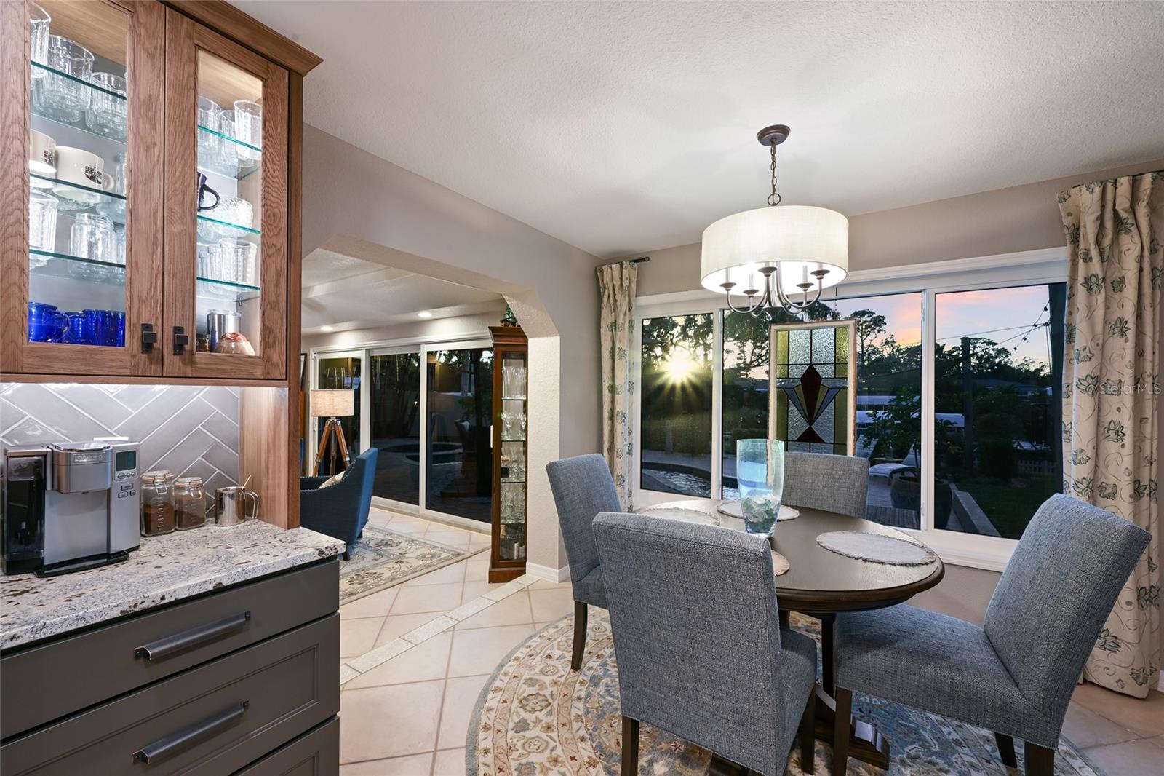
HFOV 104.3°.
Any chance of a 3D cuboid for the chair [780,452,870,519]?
[{"bbox_3d":[1.211,0.887,2.363,0.475,1.000,0.710,0,0,35],"label":"chair"}]

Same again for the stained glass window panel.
[{"bbox_3d":[1.417,0.114,2.812,0.484,1.031,0.035,0,0,35],"label":"stained glass window panel"}]

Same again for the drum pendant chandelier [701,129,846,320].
[{"bbox_3d":[0.789,-0.676,1.863,0.553,0.741,0.553,0,0,35],"label":"drum pendant chandelier"}]

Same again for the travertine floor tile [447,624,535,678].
[{"bbox_3d":[-0.460,1.383,2.400,0.437,0.010,0.437,1,0,-11],"label":"travertine floor tile"}]

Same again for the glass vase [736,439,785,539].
[{"bbox_3d":[0.774,0.428,1.953,0.195,0.395,0.195,0,0,35],"label":"glass vase"}]

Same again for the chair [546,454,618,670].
[{"bbox_3d":[0.259,0.879,2.303,0.710,1.000,0.475,0,0,28],"label":"chair"}]

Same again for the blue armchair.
[{"bbox_3d":[-2.185,0.961,3.803,0.780,0.820,0.700,1,0,-16],"label":"blue armchair"}]

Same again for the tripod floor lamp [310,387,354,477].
[{"bbox_3d":[-2.626,0.692,4.747,0.640,1.360,0.600,1,0,-29],"label":"tripod floor lamp"}]

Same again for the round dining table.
[{"bbox_3d":[0.776,1.005,1.946,1.220,0.762,1.220,0,0,35],"label":"round dining table"}]

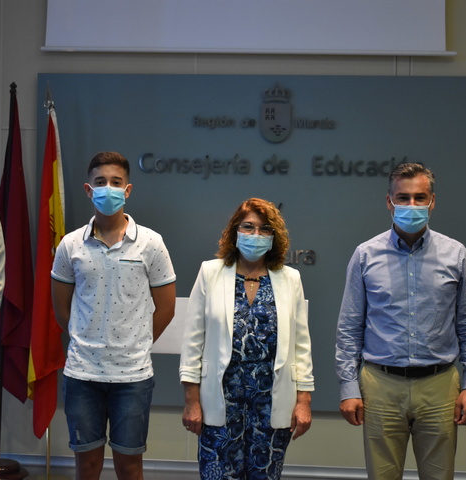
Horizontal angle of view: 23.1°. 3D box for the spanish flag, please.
[{"bbox_3d":[-1.025,0.158,6.300,0.220,1.870,0.200,1,0,5],"label":"spanish flag"}]

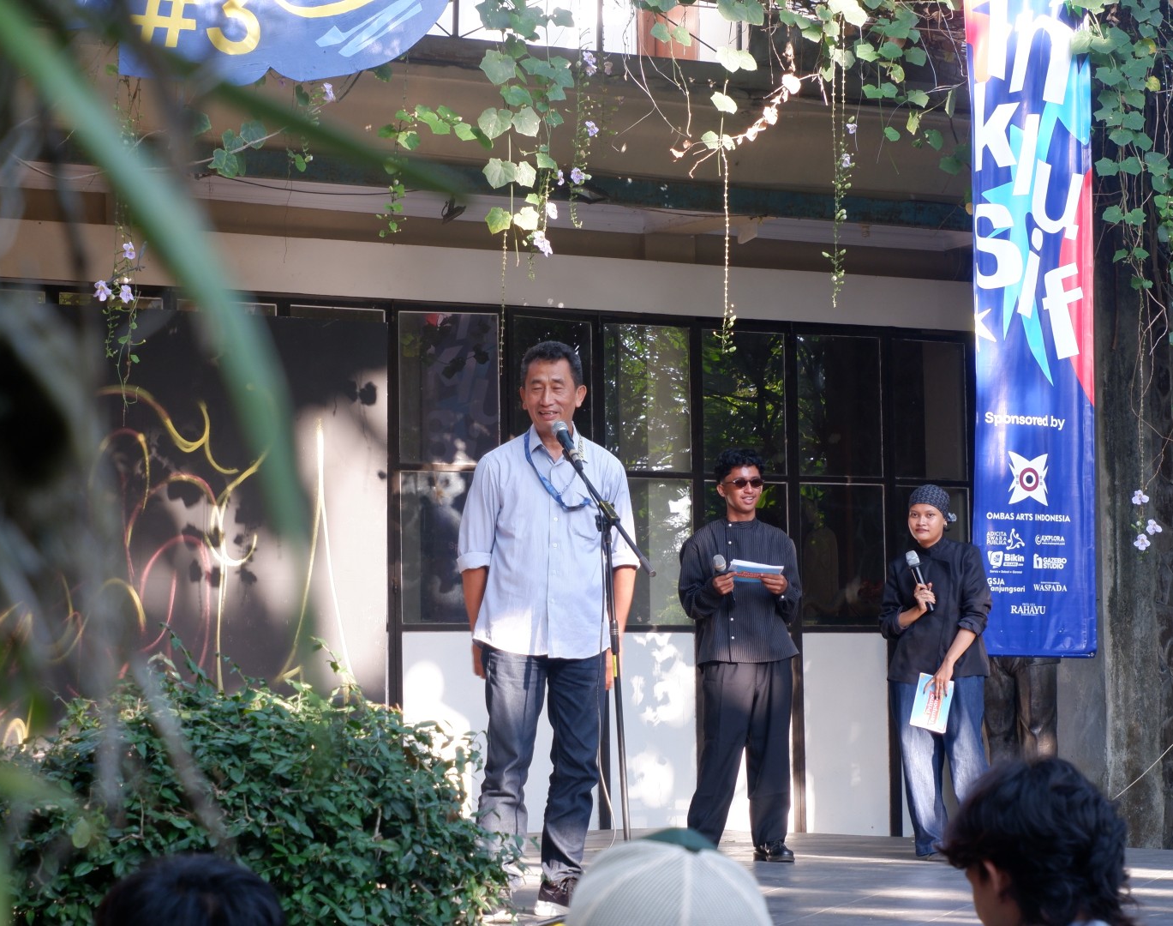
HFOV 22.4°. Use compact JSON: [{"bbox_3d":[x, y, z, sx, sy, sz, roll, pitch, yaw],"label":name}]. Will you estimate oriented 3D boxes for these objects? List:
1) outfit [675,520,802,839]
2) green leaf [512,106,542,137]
[{"bbox_3d":[0.638,0.926,12.570,0.500,1.390,0.340,0,-5,-5],"label":"outfit"},{"bbox_3d":[-0.246,-1.392,12.100,0.121,0.126,0.050,-1,-5,0],"label":"green leaf"}]

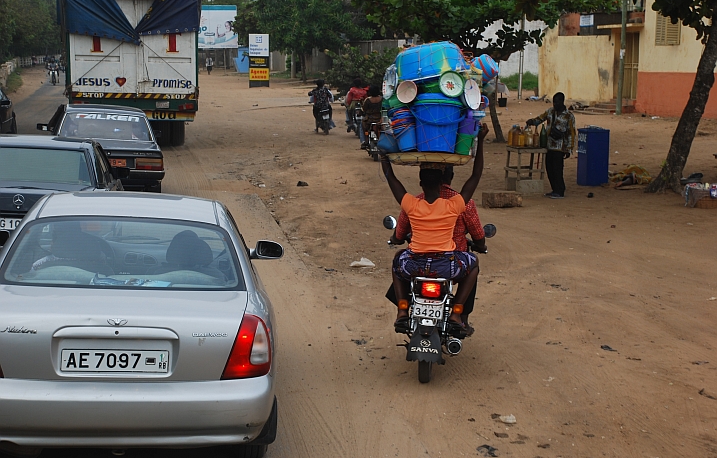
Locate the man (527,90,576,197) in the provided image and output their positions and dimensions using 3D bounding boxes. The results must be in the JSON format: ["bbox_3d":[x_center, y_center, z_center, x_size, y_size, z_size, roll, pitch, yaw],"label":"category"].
[{"bbox_3d":[3.132,-1.363,23.300,0.640,1.710,0.520,-5,9,-36],"label":"man"}]

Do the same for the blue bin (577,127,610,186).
[{"bbox_3d":[4.190,-1.271,25.600,0.415,0.980,0.460,-1,7,-14],"label":"blue bin"}]

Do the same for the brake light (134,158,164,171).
[{"bbox_3d":[-3.221,-0.995,22.150,0.440,0.195,0.120,-1,7,-11],"label":"brake light"}]

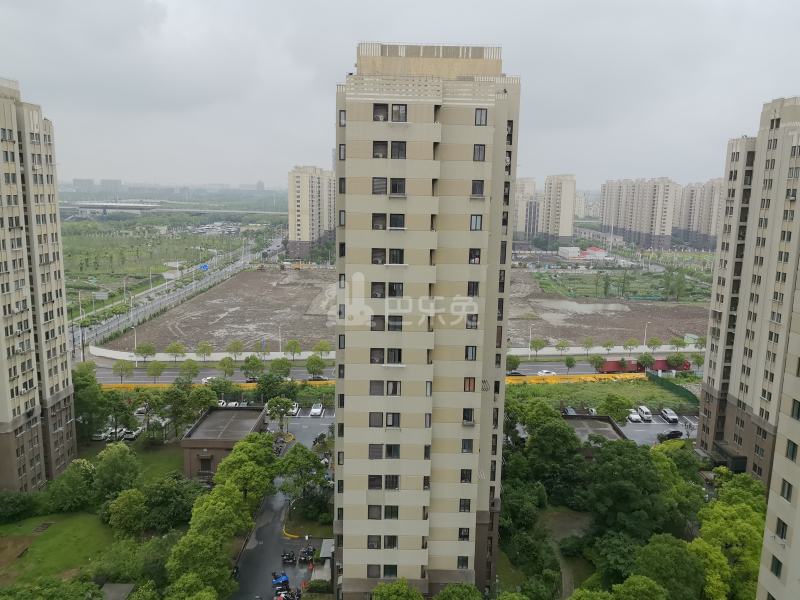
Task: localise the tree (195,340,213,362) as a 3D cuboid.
[{"bbox_3d":[-49.990,13.580,159.230,4.340,6.220,4.340,1,10,0],"label":"tree"}]

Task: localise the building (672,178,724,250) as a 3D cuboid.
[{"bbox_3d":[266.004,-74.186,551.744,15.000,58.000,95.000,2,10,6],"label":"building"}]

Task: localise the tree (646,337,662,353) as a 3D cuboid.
[{"bbox_3d":[72.950,13.080,178.450,4.230,5.160,4.230,1,10,0],"label":"tree"}]

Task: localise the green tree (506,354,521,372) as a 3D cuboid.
[{"bbox_3d":[27.420,16.320,151.240,4.000,6.370,4.000,1,10,0],"label":"green tree"}]

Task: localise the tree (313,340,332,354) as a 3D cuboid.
[{"bbox_3d":[-20.378,13.324,164.057,4.600,5.490,4.600,1,10,0],"label":"tree"}]

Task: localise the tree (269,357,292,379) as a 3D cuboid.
[{"bbox_3d":[-27.997,16.632,145.972,5.240,6.460,5.240,1,10,0],"label":"tree"}]

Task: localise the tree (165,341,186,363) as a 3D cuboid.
[{"bbox_3d":[-58.618,13.569,162.747,5.347,5.745,5.347,1,10,0],"label":"tree"}]

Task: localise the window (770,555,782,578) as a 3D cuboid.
[{"bbox_3d":[26.379,18.687,43.647,0.150,1.300,1.100,1,10,-2],"label":"window"}]

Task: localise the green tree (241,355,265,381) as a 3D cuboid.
[{"bbox_3d":[-34.040,16.110,143.690,5.070,7.100,5.070,1,10,0],"label":"green tree"}]

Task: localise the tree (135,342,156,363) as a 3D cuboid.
[{"bbox_3d":[-66.197,13.807,161.860,5.318,5.285,5.318,1,10,0],"label":"tree"}]

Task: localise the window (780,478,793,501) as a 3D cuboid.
[{"bbox_3d":[26.492,13.068,42.694,0.150,1.300,1.100,1,10,-2],"label":"window"}]

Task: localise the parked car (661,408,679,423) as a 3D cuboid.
[{"bbox_3d":[54.950,23.430,127.040,1.820,1.600,4.550,1,10,0],"label":"parked car"}]

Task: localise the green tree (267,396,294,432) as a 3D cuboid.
[{"bbox_3d":[-22.089,21.493,116.379,4.849,6.970,4.849,1,10,0],"label":"green tree"}]

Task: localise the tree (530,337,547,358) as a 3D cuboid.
[{"bbox_3d":[38.532,13.386,174.106,4.464,5.995,4.464,1,10,0],"label":"tree"}]

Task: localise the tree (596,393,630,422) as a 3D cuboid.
[{"bbox_3d":[41.420,21.580,119.680,6.520,7.260,6.520,1,10,0],"label":"tree"}]

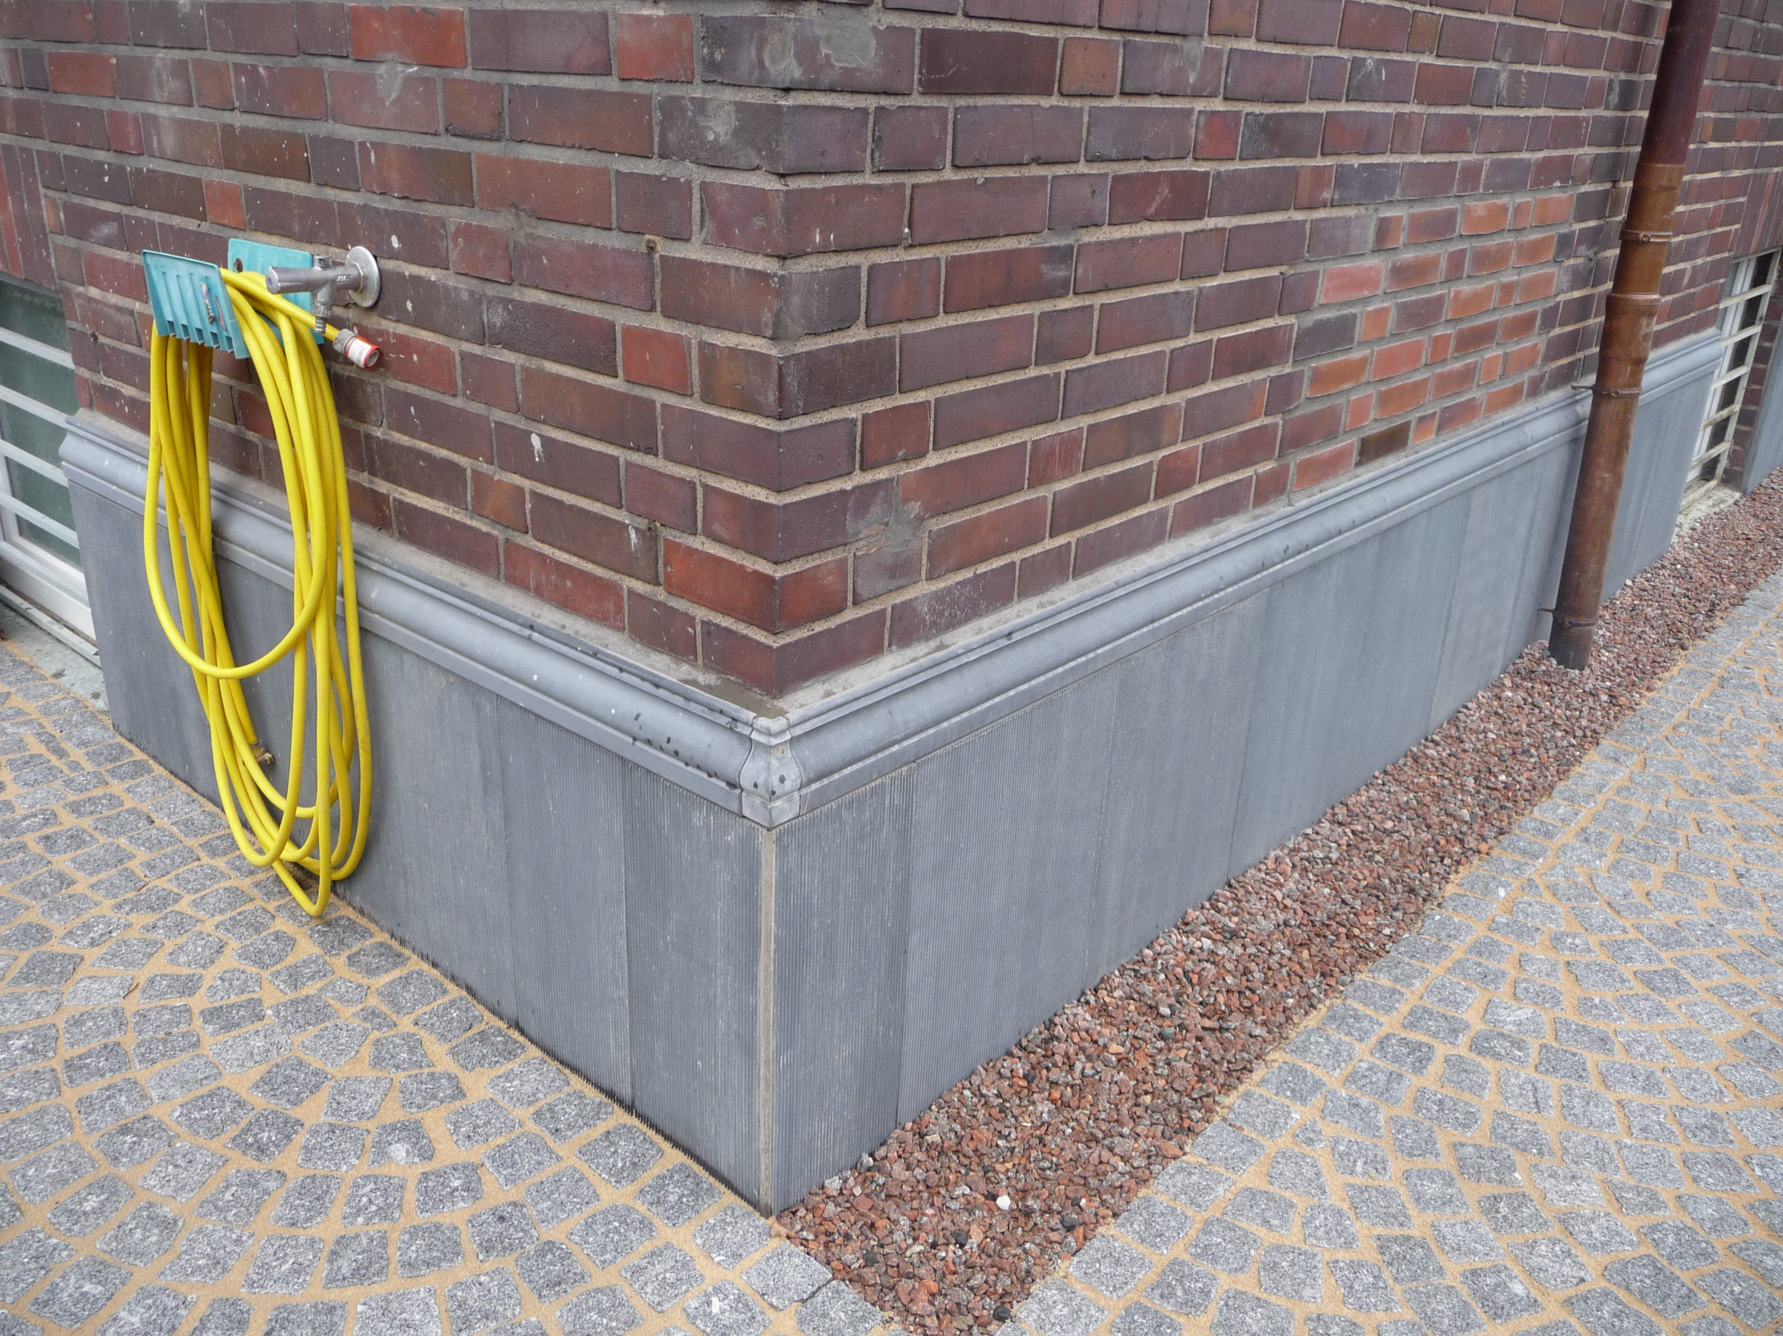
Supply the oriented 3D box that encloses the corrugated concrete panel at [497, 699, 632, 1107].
[{"bbox_3d":[-0.425,0.313,1.947,0.261,0.533,0.035,21,29,36],"label":"corrugated concrete panel"}]

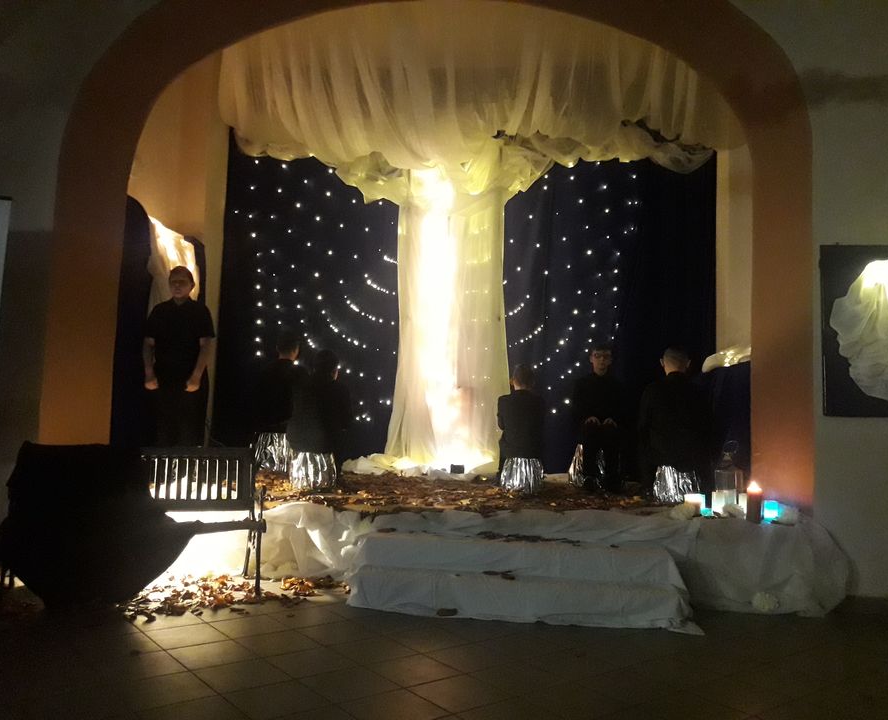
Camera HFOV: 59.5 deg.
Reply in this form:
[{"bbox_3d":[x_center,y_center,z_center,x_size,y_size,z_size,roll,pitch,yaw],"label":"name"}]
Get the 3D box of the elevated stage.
[{"bbox_3d":[0.164,1.210,5.617,4.493,0.499,2.902,2,-4,7],"label":"elevated stage"}]

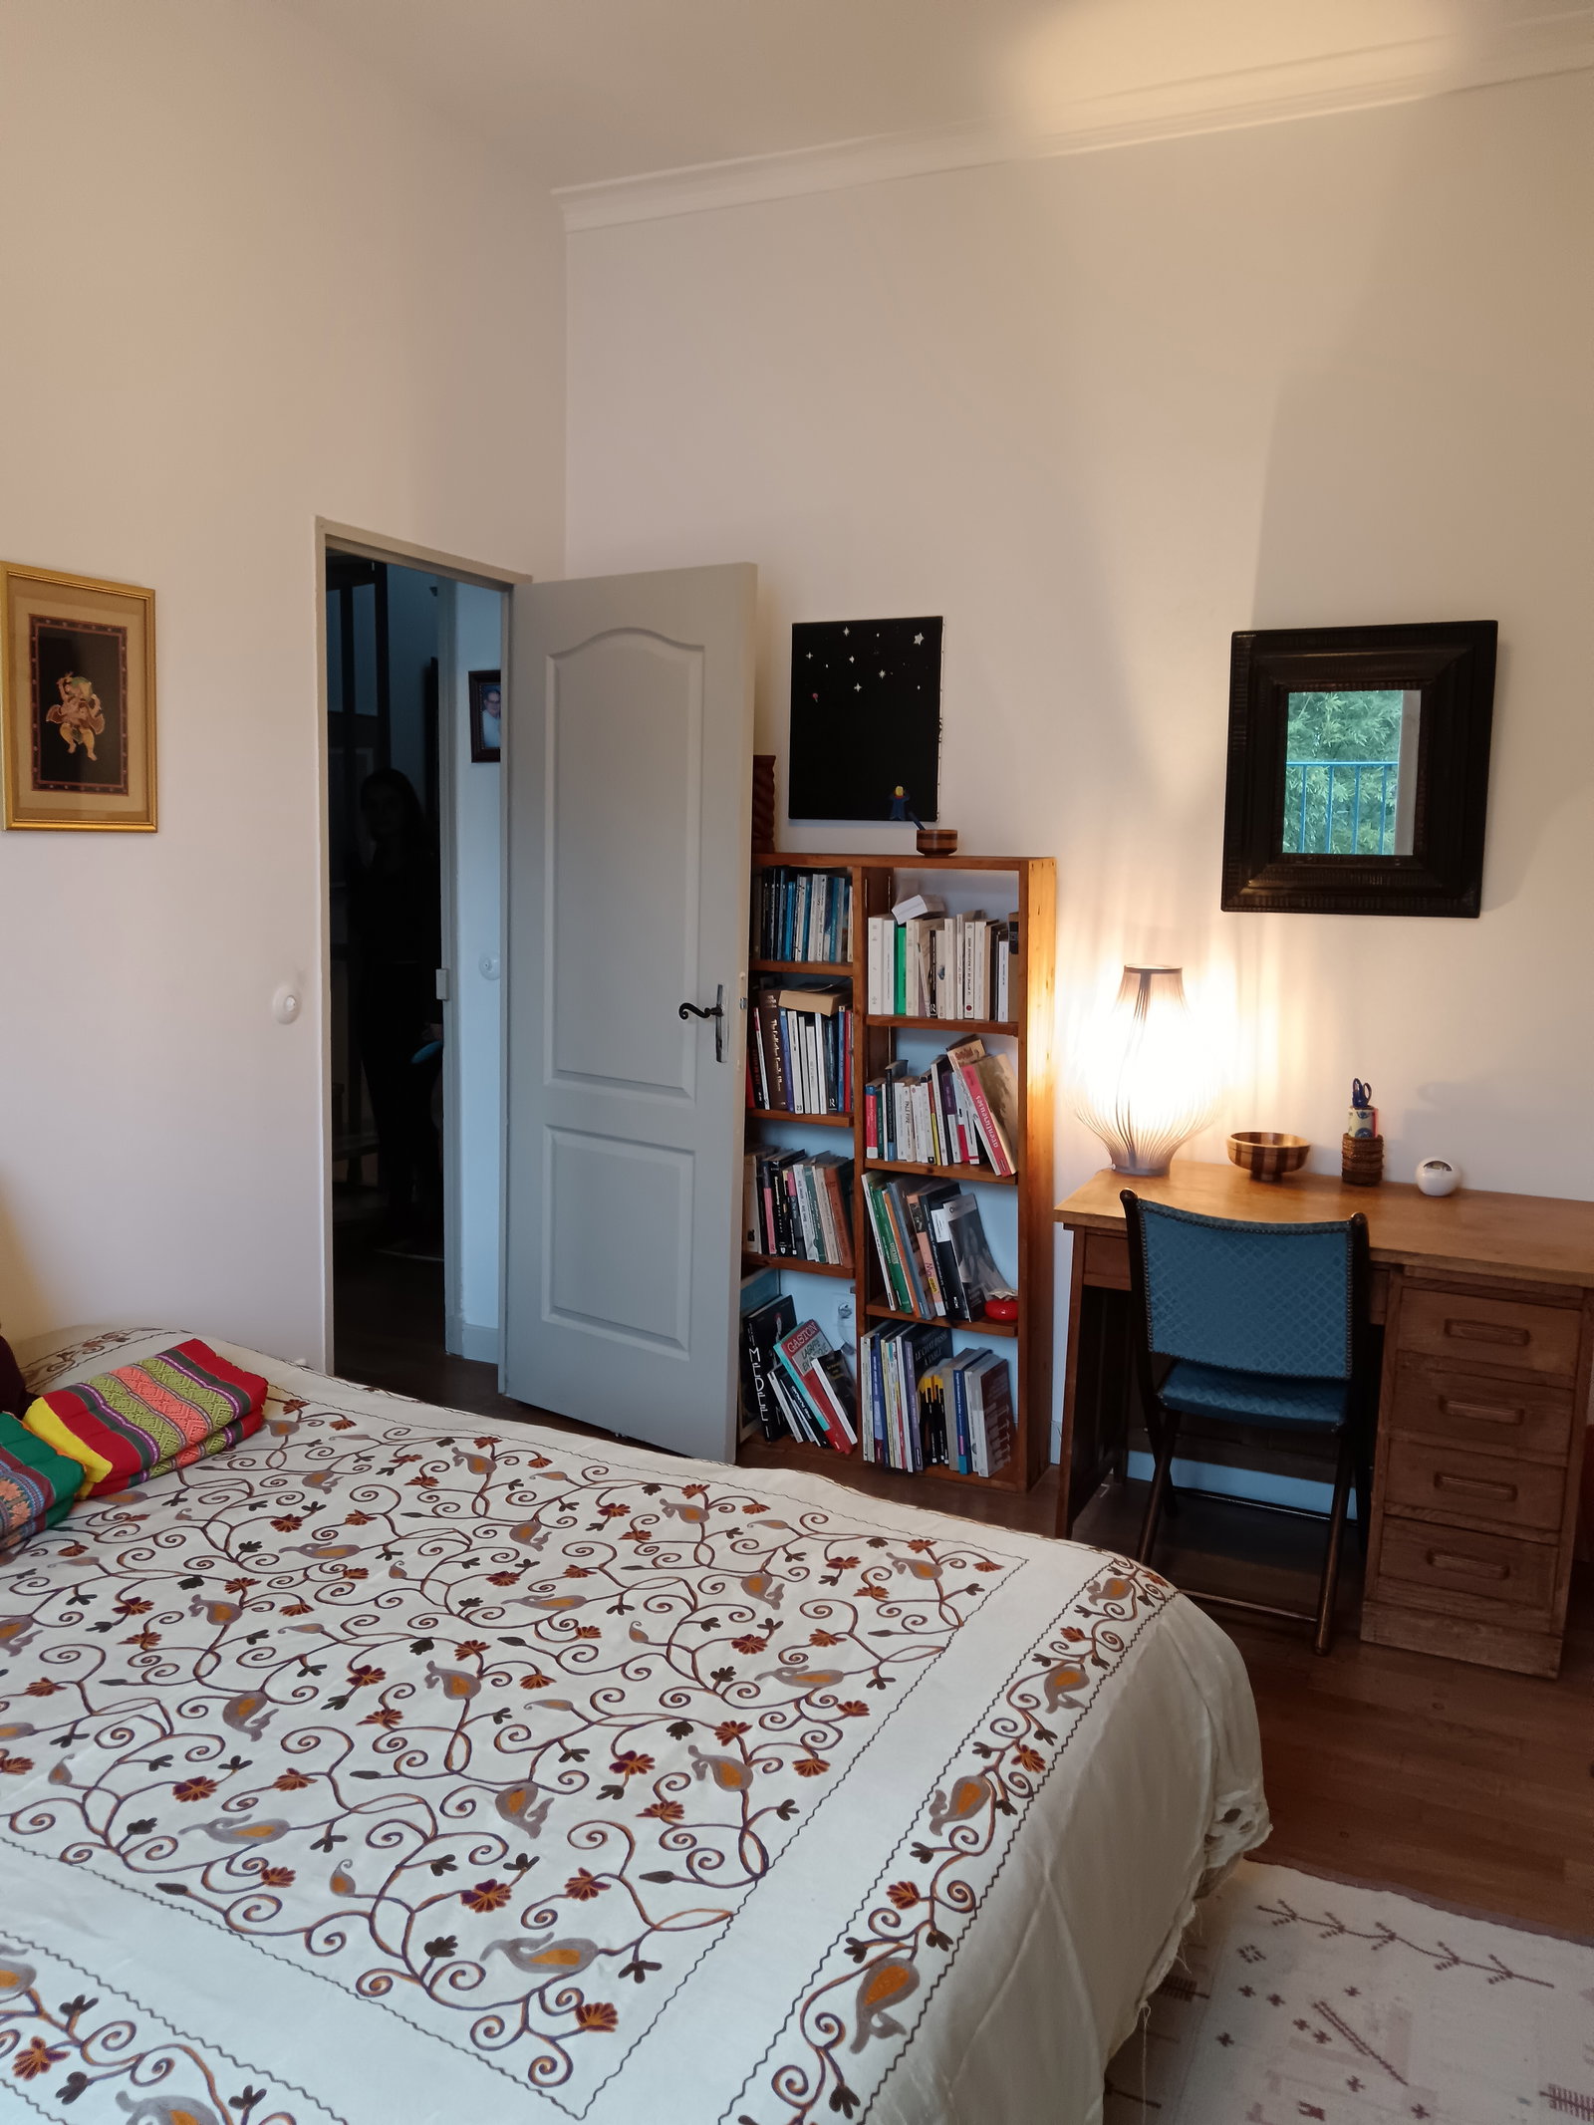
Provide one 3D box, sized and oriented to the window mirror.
[{"bbox_3d":[1.168,-0.607,3.471,0.520,0.595,0.060,4,7,23],"label":"window mirror"}]

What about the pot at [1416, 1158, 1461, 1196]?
[{"bbox_3d":[1.333,0.232,3.438,0.090,0.078,0.090,4,7,23],"label":"pot"}]

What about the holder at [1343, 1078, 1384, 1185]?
[{"bbox_3d":[1.208,0.146,3.521,0.088,0.226,0.088,4,7,23],"label":"holder"}]

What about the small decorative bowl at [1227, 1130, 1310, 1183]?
[{"bbox_3d":[1.012,0.208,3.555,0.178,0.085,0.178,4,7,23],"label":"small decorative bowl"}]

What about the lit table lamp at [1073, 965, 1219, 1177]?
[{"bbox_3d":[0.755,0.014,3.581,0.321,0.454,0.321,4,7,23],"label":"lit table lamp"}]

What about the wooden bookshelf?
[{"bbox_3d":[0.223,0.229,3.905,0.743,1.408,0.213,4,7,23],"label":"wooden bookshelf"}]

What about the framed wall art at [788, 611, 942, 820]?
[{"bbox_3d":[0.162,-0.804,3.910,0.376,0.461,0.023,4,7,23],"label":"framed wall art"}]

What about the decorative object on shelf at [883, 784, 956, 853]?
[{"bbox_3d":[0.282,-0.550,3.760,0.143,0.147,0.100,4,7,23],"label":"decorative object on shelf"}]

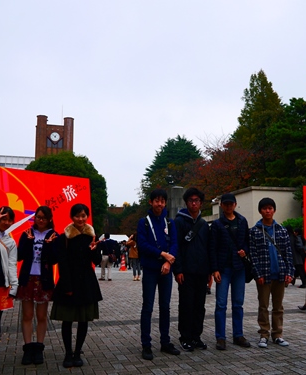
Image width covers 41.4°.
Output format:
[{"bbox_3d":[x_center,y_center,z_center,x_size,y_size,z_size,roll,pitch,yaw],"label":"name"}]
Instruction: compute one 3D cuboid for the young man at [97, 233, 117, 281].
[{"bbox_3d":[-1.647,2.512,14.729,0.580,1.710,0.380,0,-9,-5],"label":"young man"}]

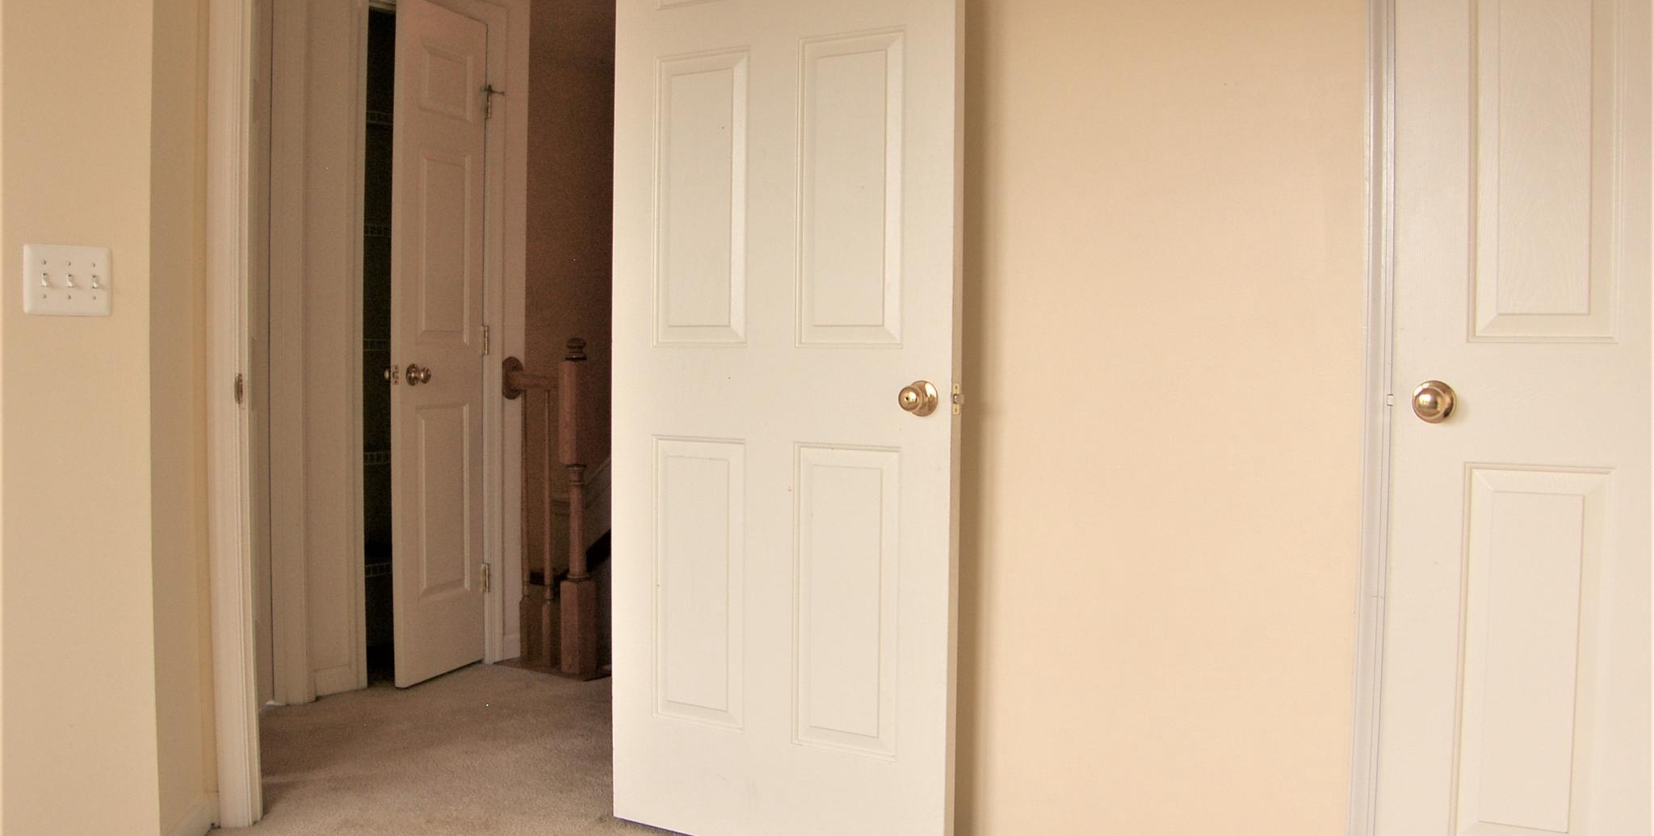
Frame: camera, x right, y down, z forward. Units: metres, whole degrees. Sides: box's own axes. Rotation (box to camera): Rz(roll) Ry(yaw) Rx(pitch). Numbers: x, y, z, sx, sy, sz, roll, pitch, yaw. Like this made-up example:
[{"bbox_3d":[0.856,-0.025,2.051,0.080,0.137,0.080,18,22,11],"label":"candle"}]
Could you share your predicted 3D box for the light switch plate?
[{"bbox_3d":[-1.320,-0.240,2.325,0.014,0.120,0.162,2,3,36],"label":"light switch plate"}]

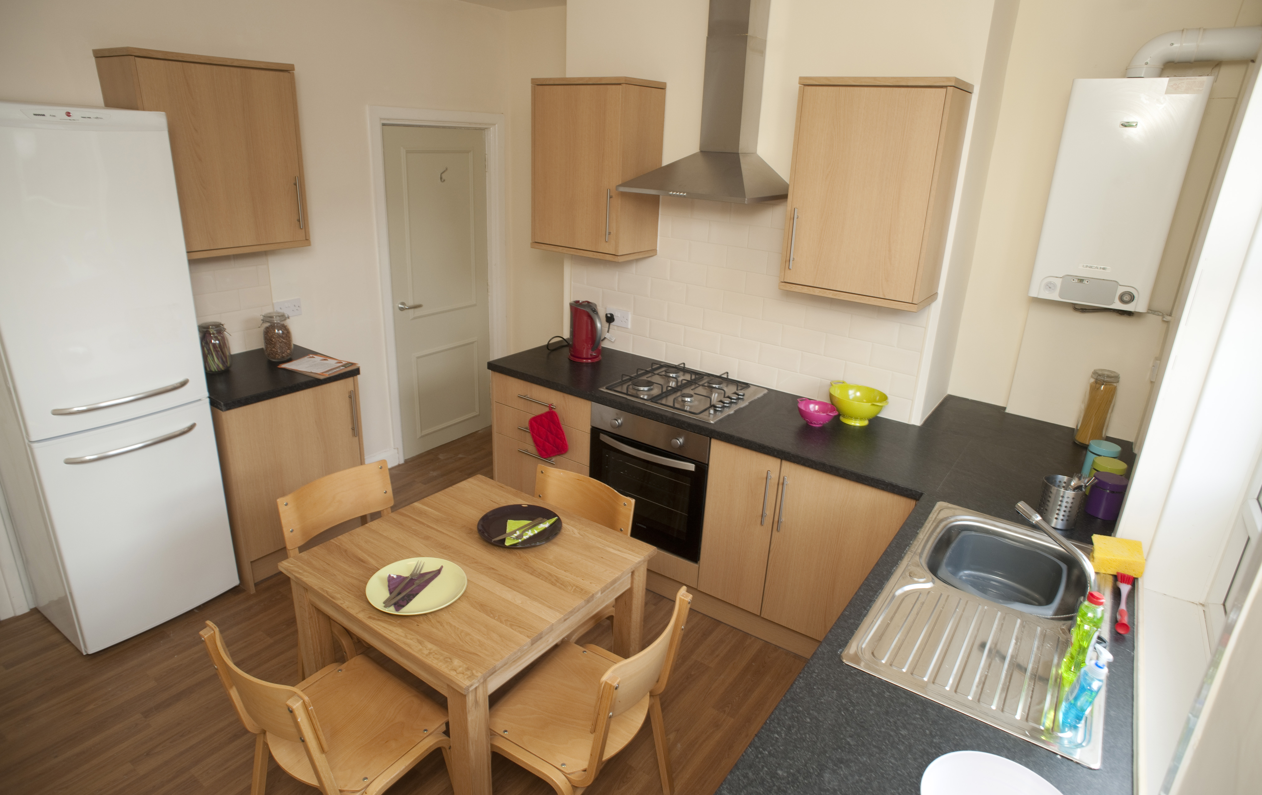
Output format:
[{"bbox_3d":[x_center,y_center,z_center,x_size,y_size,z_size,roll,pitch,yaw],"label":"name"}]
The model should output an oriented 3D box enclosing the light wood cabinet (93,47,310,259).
[{"bbox_3d":[-1.736,-1.006,2.935,0.306,0.753,0.611,16,25,32],"label":"light wood cabinet"}]

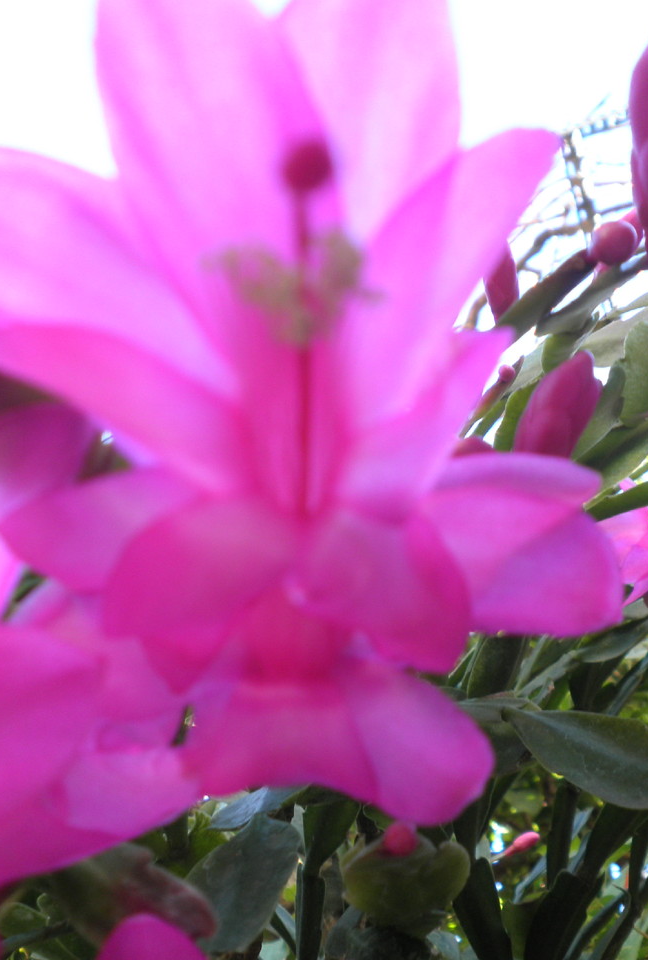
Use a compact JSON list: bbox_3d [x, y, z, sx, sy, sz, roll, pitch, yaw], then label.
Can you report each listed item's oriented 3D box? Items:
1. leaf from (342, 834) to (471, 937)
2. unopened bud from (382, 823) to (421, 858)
[{"bbox_3d":[0.014,0.071,0.168,0.021,0.020,0.009,0,26,0],"label":"leaf"},{"bbox_3d":[0.013,0.061,0.163,0.007,0.007,0.006,0,-58,0],"label":"unopened bud"}]

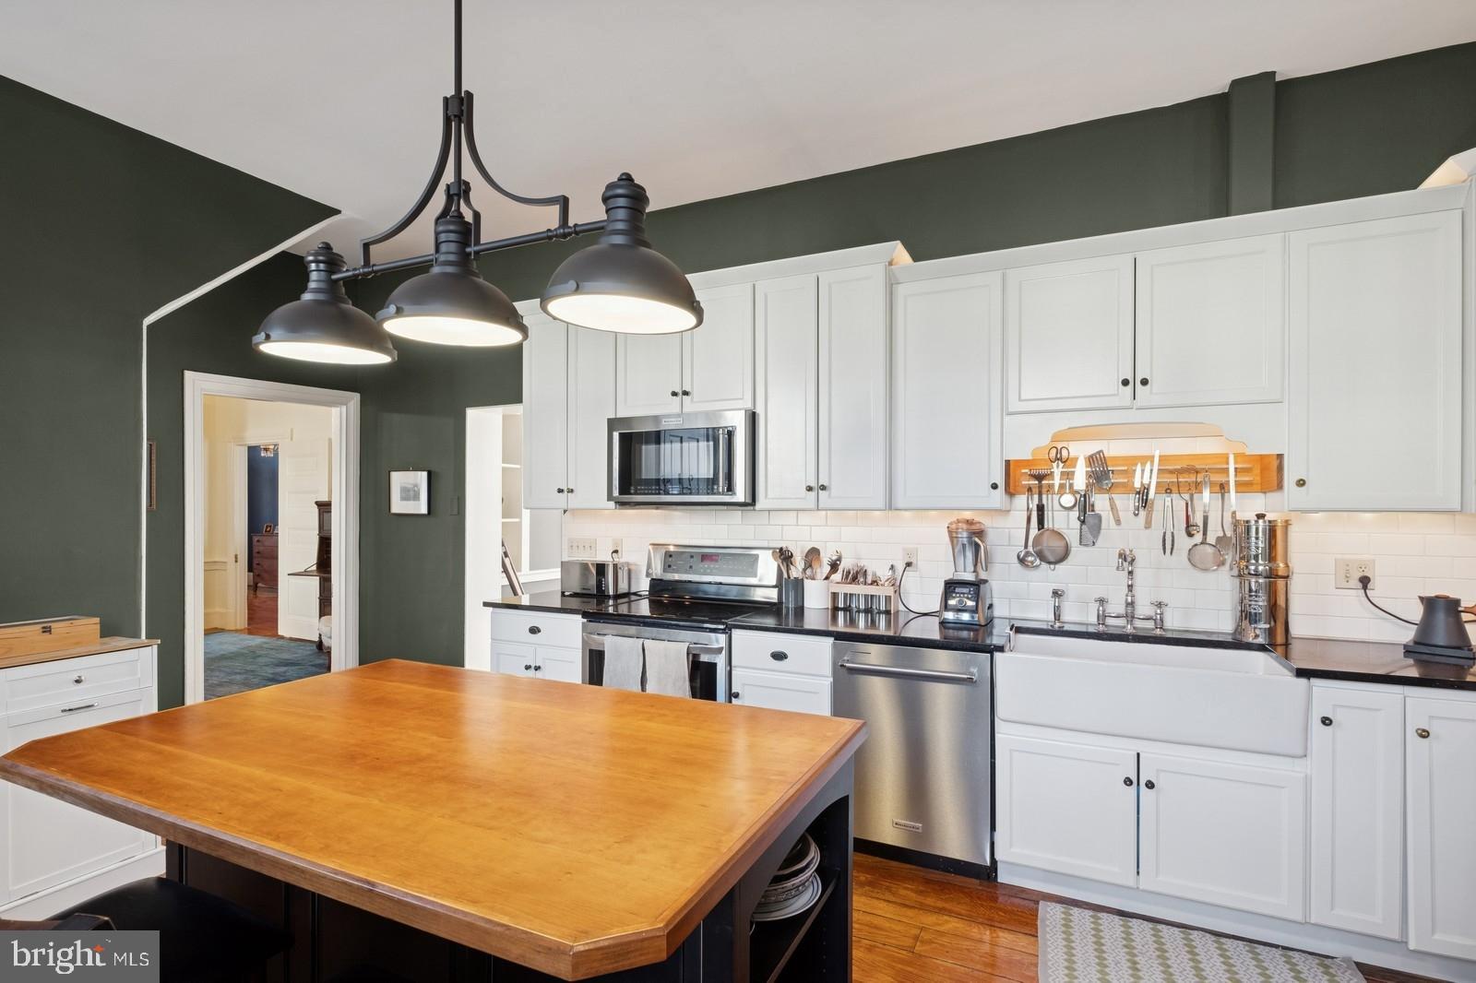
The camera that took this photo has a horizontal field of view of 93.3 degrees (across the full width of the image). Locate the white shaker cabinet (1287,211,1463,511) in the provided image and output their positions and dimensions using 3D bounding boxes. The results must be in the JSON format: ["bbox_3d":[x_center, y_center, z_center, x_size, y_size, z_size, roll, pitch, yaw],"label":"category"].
[{"bbox_3d":[2.174,-0.413,2.461,0.446,0.956,0.320,0,-1,25],"label":"white shaker cabinet"}]

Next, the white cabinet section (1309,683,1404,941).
[{"bbox_3d":[1.994,0.966,2.377,0.218,0.732,0.590,0,0,25],"label":"white cabinet section"}]

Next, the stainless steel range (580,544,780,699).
[{"bbox_3d":[-0.267,0.874,3.345,0.760,1.200,0.670,0,0,25],"label":"stainless steel range"}]

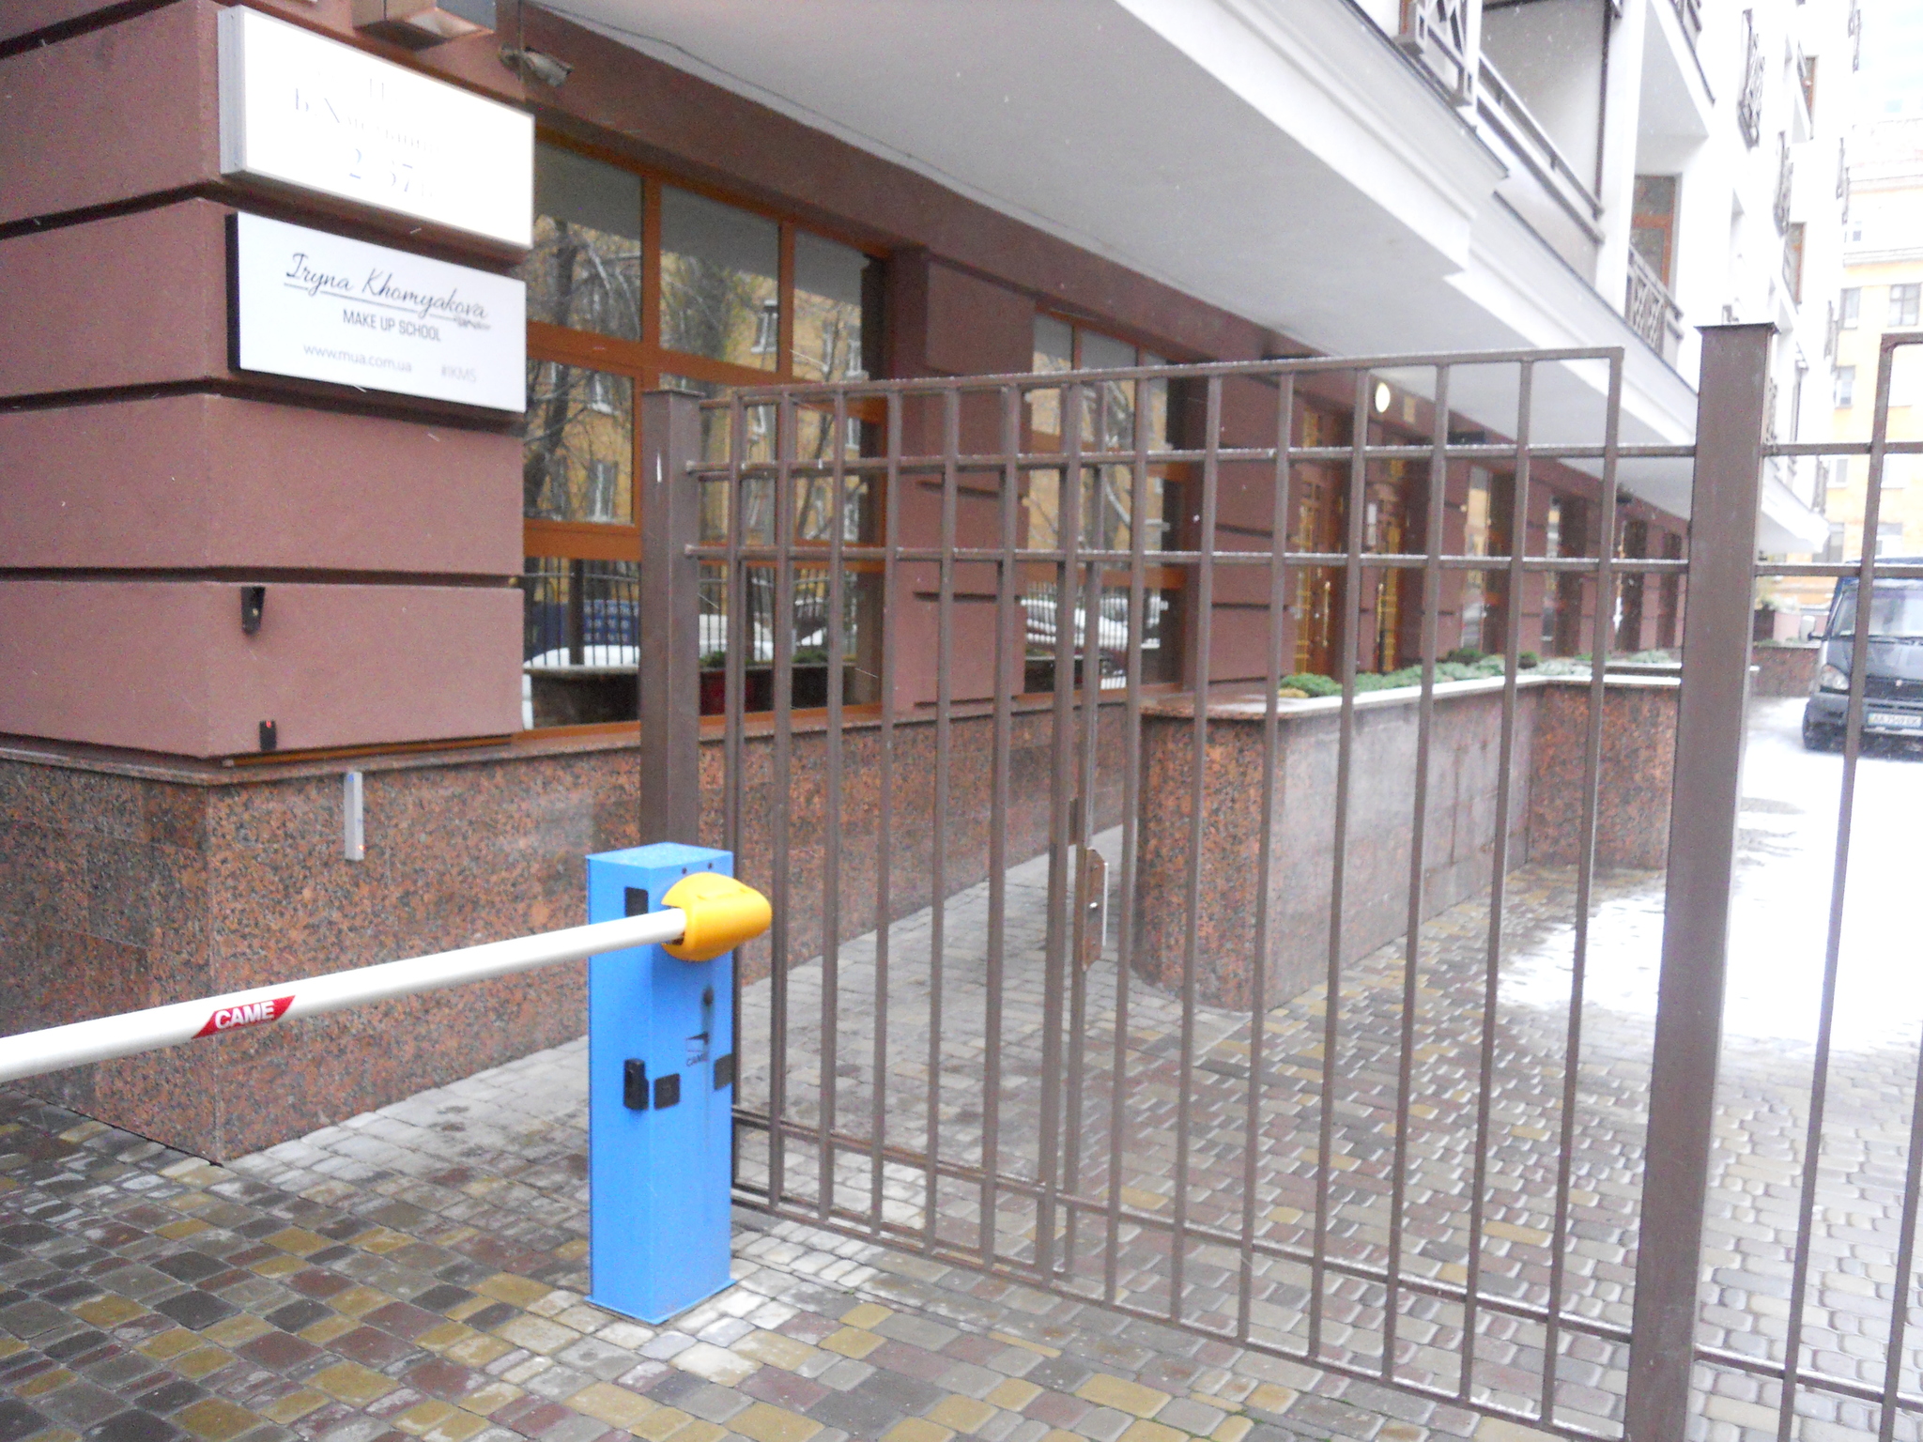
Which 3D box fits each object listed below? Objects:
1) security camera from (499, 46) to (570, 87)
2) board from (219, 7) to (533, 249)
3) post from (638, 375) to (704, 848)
[{"bbox_3d":[-1.352,-2.085,4.955,0.205,0.080,0.115,12,-2,-37],"label":"security camera"},{"bbox_3d":[-1.662,-1.685,4.526,0.110,0.412,1.010,4,6,31],"label":"board"},{"bbox_3d":[-0.768,0.210,4.104,0.108,2.110,0.108,4,6,31],"label":"post"}]

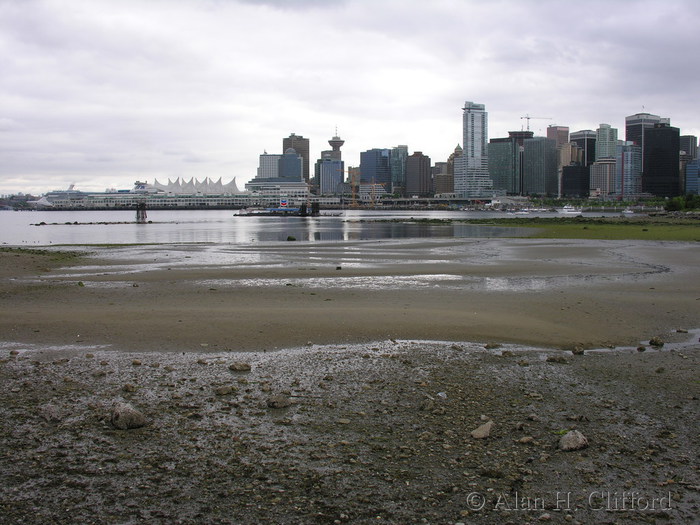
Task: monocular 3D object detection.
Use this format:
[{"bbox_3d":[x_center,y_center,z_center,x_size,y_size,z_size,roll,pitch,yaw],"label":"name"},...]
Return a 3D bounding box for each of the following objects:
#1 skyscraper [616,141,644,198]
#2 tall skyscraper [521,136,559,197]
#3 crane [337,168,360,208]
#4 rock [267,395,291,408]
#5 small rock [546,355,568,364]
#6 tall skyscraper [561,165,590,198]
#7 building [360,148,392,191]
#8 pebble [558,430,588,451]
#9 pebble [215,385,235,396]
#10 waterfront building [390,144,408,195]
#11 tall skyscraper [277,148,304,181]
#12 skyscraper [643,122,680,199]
[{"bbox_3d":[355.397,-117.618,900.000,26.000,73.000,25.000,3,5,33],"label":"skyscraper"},{"bbox_3d":[276.134,-137.434,1024.579,26.964,82.629,41.483,-3,5,-31],"label":"tall skyscraper"},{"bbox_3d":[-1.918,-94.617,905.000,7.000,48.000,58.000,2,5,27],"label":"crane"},{"bbox_3d":[-0.622,1.228,6.220,0.210,0.090,0.160,0,4,0],"label":"rock"},{"bbox_3d":[2.360,1.111,8.050,0.230,0.080,0.170,1,5,16],"label":"small rock"},{"bbox_3d":[302.343,-107.283,947.143,28.587,42.641,22.870,-3,5,-31],"label":"tall skyscraper"},{"bbox_3d":[41.388,-144.388,1119.973,36.085,65.914,32.476,-3,5,-31],"label":"building"},{"bbox_3d":[1.619,1.291,5.120,0.200,0.120,0.165,1,5,17],"label":"pebble"},{"bbox_3d":[-1.161,1.194,6.593,0.196,0.080,0.157,0,4,0],"label":"pebble"},{"bbox_3d":[87.092,-161.374,1246.585,22.340,85.827,22.340,-3,5,-31],"label":"waterfront building"},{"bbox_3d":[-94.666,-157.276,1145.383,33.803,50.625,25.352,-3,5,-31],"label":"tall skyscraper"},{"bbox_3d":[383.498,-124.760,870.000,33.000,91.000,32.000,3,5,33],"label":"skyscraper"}]

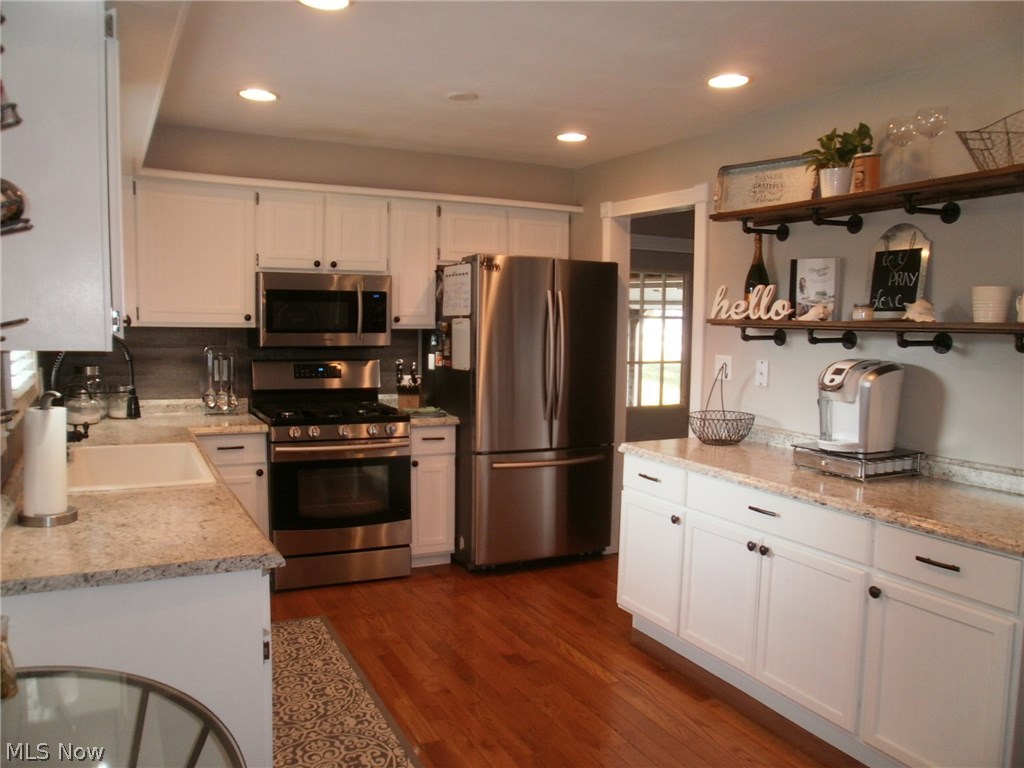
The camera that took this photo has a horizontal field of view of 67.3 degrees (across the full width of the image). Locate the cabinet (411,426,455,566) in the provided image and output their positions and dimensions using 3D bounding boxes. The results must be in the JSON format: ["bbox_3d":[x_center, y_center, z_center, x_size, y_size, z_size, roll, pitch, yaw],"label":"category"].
[{"bbox_3d":[-0.592,0.642,4.745,0.311,0.859,0.601,-1,5,-24],"label":"cabinet"}]

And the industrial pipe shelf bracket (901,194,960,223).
[{"bbox_3d":[1.506,-0.633,2.787,0.266,0.089,0.082,-1,5,-27],"label":"industrial pipe shelf bracket"}]

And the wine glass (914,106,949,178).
[{"bbox_3d":[1.492,-0.845,2.741,0.115,0.276,0.115,-1,5,-27],"label":"wine glass"}]

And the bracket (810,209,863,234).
[{"bbox_3d":[1.296,-0.656,3.097,0.265,0.090,0.080,-2,6,-29],"label":"bracket"}]

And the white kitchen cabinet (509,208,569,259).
[{"bbox_3d":[0.114,-0.959,5.099,0.435,0.367,0.320,-1,5,-24],"label":"white kitchen cabinet"}]

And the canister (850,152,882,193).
[{"bbox_3d":[1.375,-0.812,2.990,0.114,0.167,0.114,-1,5,-27],"label":"canister"}]

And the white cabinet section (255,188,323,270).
[{"bbox_3d":[-1.306,-0.865,4.440,0.378,0.452,0.330,-2,5,-27],"label":"white cabinet section"}]

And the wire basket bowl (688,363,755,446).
[{"bbox_3d":[0.967,0.106,3.538,0.295,0.370,0.295,1,5,0],"label":"wire basket bowl"}]

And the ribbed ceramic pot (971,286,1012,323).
[{"bbox_3d":[1.600,-0.262,2.571,0.126,0.121,0.126,-1,5,-27],"label":"ribbed ceramic pot"}]

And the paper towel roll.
[{"bbox_3d":[-1.278,0.210,2.102,0.115,0.280,0.115,-1,5,-27],"label":"paper towel roll"}]

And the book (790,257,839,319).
[{"bbox_3d":[1.258,-0.391,3.222,0.035,0.254,0.205,2,3,-44],"label":"book"}]

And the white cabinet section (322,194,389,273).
[{"bbox_3d":[-0.969,-0.877,4.614,0.382,0.447,0.330,-2,5,-27],"label":"white cabinet section"}]

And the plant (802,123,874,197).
[{"bbox_3d":[1.321,-0.896,3.110,0.232,0.313,0.261,-1,5,-27],"label":"plant"}]

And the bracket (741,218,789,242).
[{"bbox_3d":[1.137,-0.698,3.496,0.266,0.085,0.081,-1,5,-27],"label":"bracket"}]

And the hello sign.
[{"bbox_3d":[1.037,-0.354,3.338,0.025,0.150,0.425,-3,6,-37],"label":"hello sign"}]

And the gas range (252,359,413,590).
[{"bbox_3d":[-1.030,0.483,4.413,0.743,1.196,0.729,-1,5,-24],"label":"gas range"}]

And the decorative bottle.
[{"bbox_3d":[1.094,-0.473,3.423,0.110,0.385,0.110,-2,6,-29],"label":"decorative bottle"}]

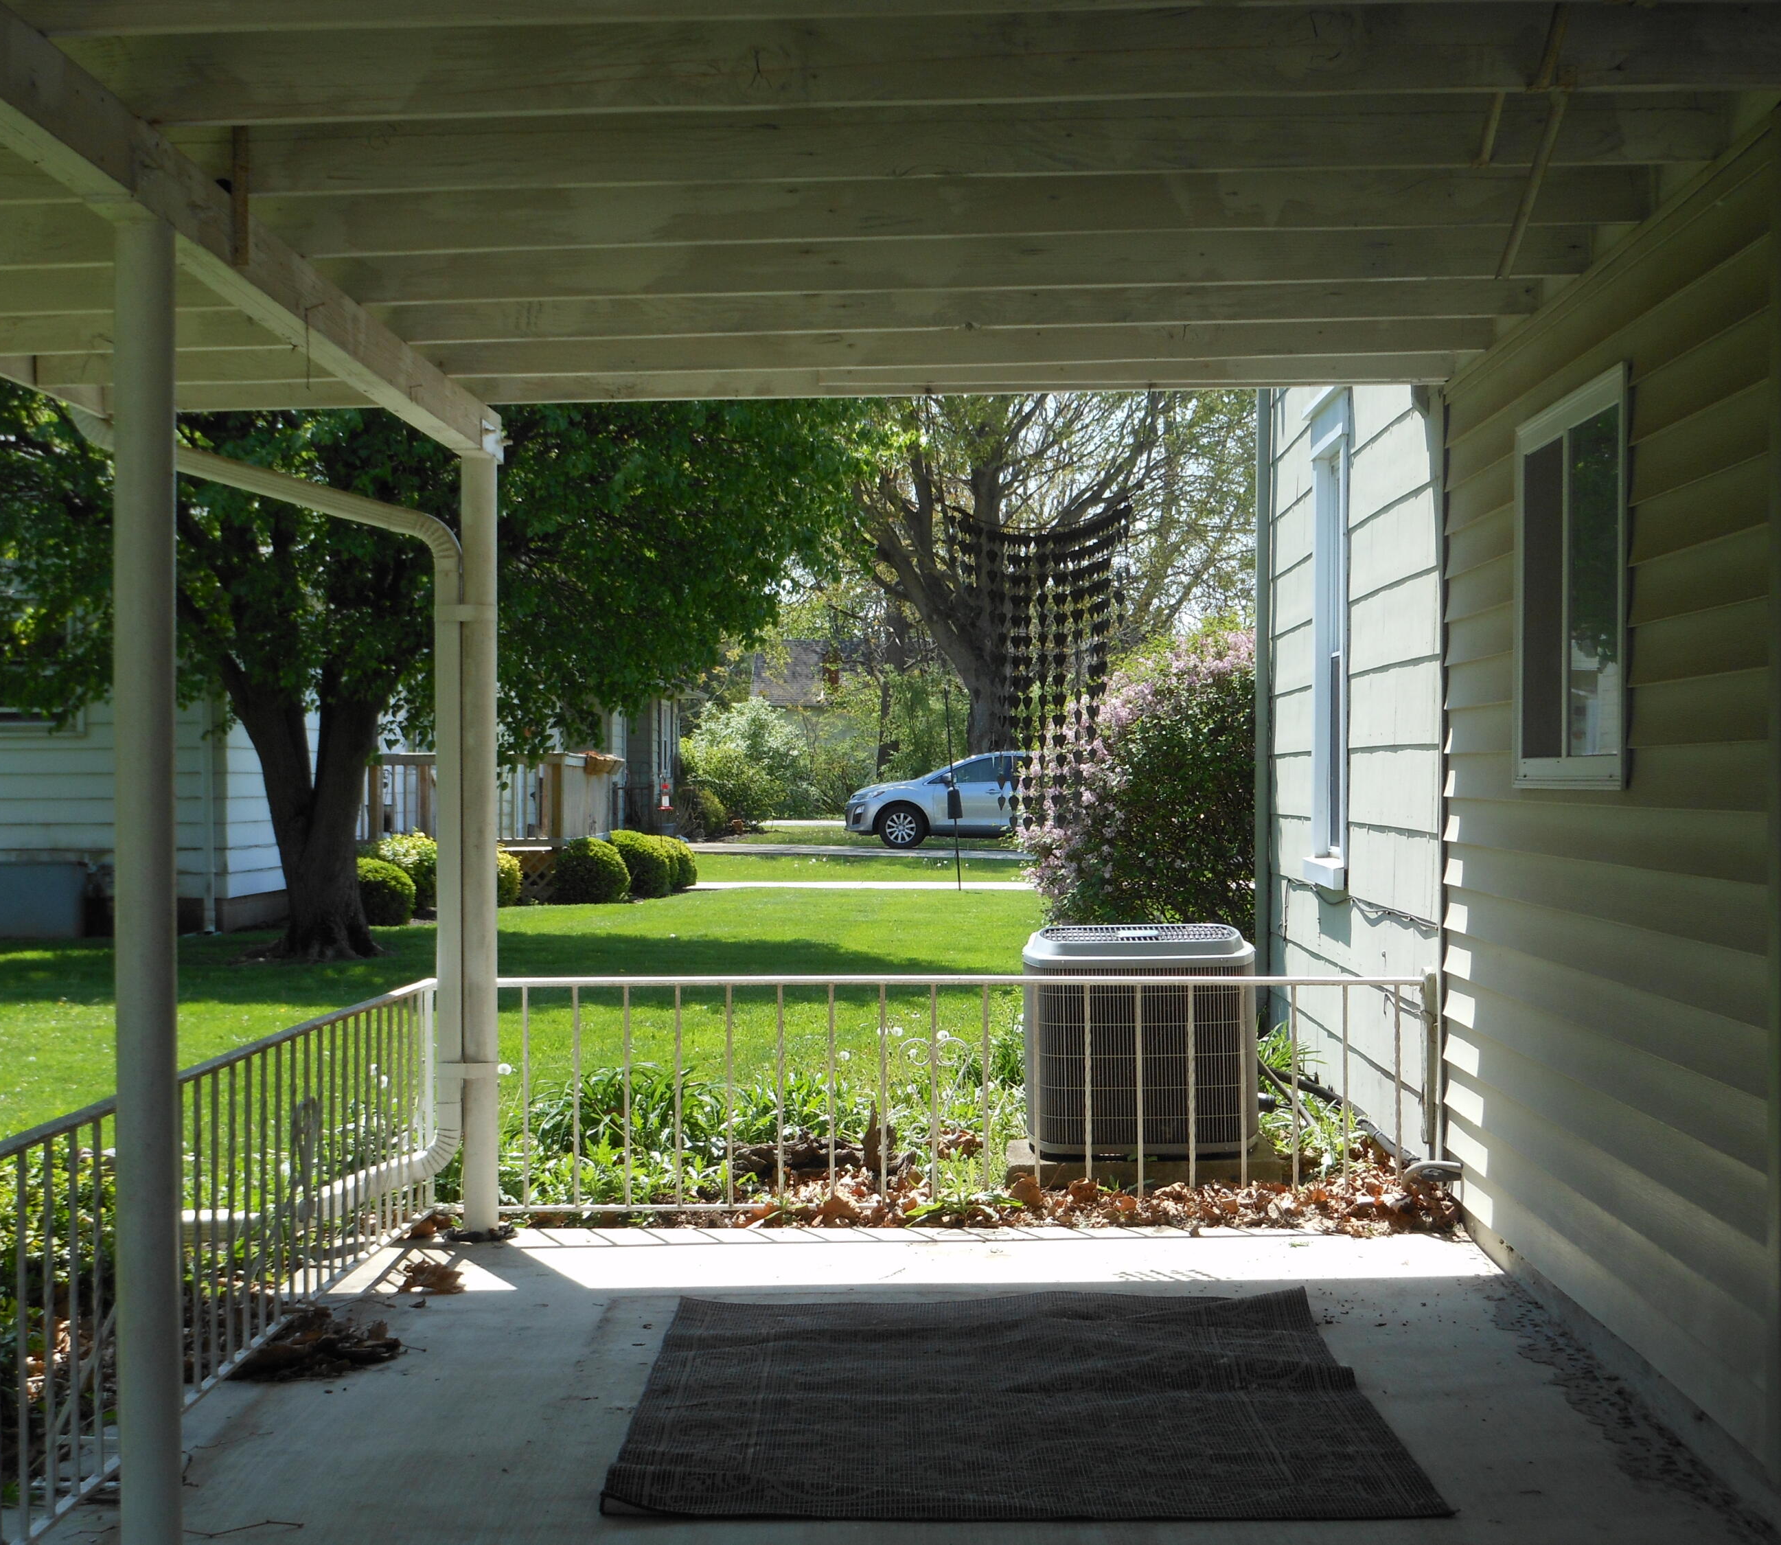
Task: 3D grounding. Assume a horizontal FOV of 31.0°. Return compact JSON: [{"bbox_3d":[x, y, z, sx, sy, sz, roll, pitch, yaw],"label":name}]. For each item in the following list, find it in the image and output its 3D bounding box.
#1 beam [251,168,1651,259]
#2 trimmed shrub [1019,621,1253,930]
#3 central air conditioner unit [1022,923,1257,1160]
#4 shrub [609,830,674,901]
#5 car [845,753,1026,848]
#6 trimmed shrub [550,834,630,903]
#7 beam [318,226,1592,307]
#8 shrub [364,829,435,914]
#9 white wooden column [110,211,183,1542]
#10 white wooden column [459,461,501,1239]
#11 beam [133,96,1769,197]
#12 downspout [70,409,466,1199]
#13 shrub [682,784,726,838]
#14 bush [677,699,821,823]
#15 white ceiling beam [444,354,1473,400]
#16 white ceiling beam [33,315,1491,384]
[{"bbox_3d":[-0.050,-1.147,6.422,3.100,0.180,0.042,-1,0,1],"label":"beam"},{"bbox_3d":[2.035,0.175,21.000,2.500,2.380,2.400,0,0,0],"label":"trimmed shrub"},{"bbox_3d":[0.835,0.886,10.850,0.770,0.740,0.770,0,0,1],"label":"central air conditioner unit"},{"bbox_3d":[-2.730,0.985,34.900,0.740,0.760,0.740,0,0,1],"label":"shrub"},{"bbox_3d":[1.560,0.478,55.300,4.680,1.650,1.870,0,0,0],"label":"car"},{"bbox_3d":[-3.025,0.979,32.300,0.790,0.680,0.780,0,0,0],"label":"trimmed shrub"},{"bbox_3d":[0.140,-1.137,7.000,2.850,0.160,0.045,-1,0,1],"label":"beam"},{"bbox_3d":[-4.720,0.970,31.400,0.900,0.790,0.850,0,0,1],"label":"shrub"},{"bbox_3d":[-1.231,0.195,5.330,0.104,2.190,0.104,0,0,1],"label":"white wooden column"},{"bbox_3d":[-1.158,0.200,9.050,0.104,2.180,0.104,0,0,1],"label":"white wooden column"},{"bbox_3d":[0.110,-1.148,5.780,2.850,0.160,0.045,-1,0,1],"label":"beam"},{"bbox_3d":[-1.720,0.100,9.000,1.040,2.200,0.280,0,0,1],"label":"downspout"},{"bbox_3d":[-3.571,0.761,62.000,0.850,1.020,0.850,0,0,0],"label":"shrub"},{"bbox_3d":[-3.199,-0.238,73.000,3.100,2.900,3.000,0,0,0],"label":"bush"},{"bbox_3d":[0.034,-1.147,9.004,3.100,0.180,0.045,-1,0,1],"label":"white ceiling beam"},{"bbox_3d":[-0.334,-1.137,8.319,3.740,0.180,0.042,-1,0,1],"label":"white ceiling beam"}]

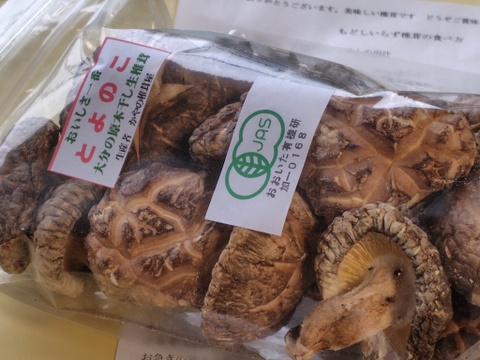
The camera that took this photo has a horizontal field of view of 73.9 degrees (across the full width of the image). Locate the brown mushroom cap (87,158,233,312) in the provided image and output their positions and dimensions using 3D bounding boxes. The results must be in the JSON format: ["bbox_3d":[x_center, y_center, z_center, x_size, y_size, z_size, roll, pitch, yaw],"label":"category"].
[{"bbox_3d":[-0.027,0.018,0.105,0.047,0.028,0.047,0,78,-11],"label":"brown mushroom cap"}]

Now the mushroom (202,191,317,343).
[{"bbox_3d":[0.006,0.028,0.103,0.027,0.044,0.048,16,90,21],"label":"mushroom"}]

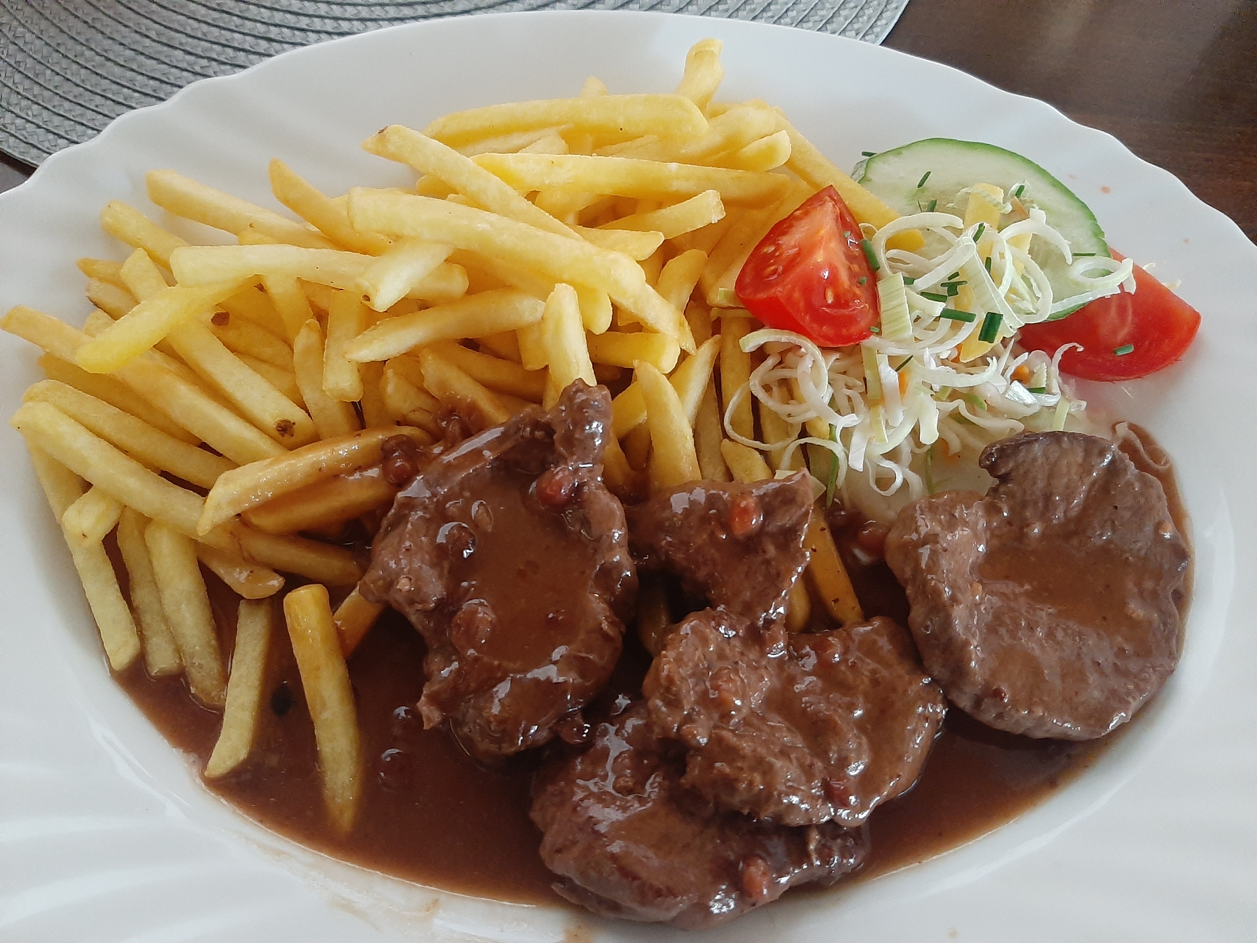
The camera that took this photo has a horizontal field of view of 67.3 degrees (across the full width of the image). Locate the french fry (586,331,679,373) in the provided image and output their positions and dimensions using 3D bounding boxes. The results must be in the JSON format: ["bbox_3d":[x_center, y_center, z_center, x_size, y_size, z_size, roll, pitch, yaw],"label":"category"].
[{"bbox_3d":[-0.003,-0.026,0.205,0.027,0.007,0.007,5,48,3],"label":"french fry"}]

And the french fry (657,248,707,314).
[{"bbox_3d":[0.009,-0.037,0.209,0.008,0.007,0.024,25,80,9],"label":"french fry"}]

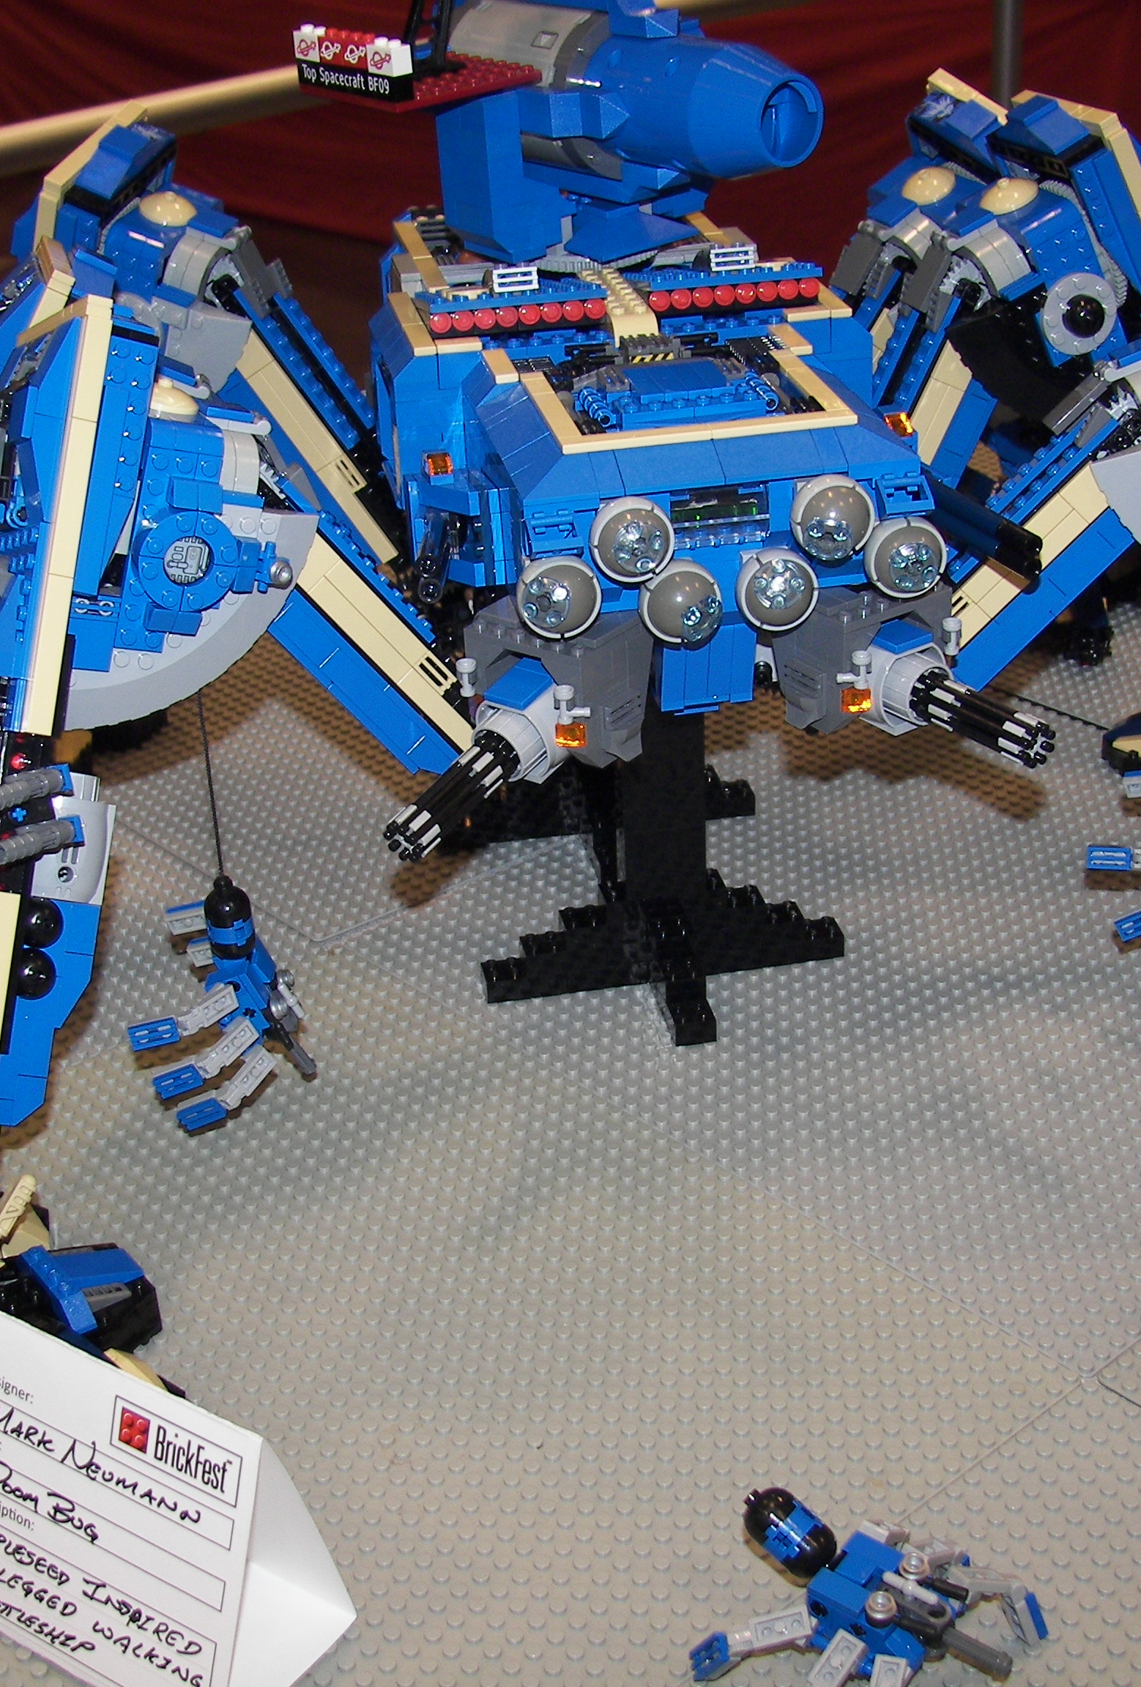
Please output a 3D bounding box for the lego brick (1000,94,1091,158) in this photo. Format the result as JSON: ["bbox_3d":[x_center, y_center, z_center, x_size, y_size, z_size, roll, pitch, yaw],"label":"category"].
[{"bbox_3d":[0.171,-0.263,0.853,0.016,0.013,0.041,-35,32,-1],"label":"lego brick"}]

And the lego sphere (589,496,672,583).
[{"bbox_3d":[0.020,-0.098,0.753,0.027,0.027,0.026,-2,27,1],"label":"lego sphere"}]

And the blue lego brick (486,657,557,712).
[{"bbox_3d":[-0.015,-0.051,0.767,0.016,0.004,0.021,18,48,37],"label":"blue lego brick"}]

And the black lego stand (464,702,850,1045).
[{"bbox_3d":[0.023,-0.054,0.966,0.146,0.176,0.238,-7,28,-8],"label":"black lego stand"}]

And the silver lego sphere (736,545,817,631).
[{"bbox_3d":[0.064,-0.078,0.722,0.025,0.026,0.025,-2,28,1],"label":"silver lego sphere"}]

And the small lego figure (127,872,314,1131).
[{"bbox_3d":[-0.117,0.047,0.813,0.061,0.080,0.077,-2,27,1],"label":"small lego figure"}]

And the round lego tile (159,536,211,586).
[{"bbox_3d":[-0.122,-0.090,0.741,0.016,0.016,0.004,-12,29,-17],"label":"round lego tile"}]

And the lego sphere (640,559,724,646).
[{"bbox_3d":[0.036,-0.079,0.762,0.027,0.027,0.026,-2,27,1],"label":"lego sphere"}]

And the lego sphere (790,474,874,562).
[{"bbox_3d":[0.085,-0.106,0.763,0.027,0.027,0.026,-2,27,1],"label":"lego sphere"}]

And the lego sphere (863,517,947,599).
[{"bbox_3d":[0.111,-0.094,0.773,0.027,0.027,0.026,-6,28,-7],"label":"lego sphere"}]

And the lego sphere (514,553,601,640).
[{"bbox_3d":[-0.004,-0.079,0.756,0.027,0.027,0.026,1,28,8],"label":"lego sphere"}]

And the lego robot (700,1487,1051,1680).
[{"bbox_3d":[0.071,0.203,0.624,0.093,0.033,0.088,19,35,36],"label":"lego robot"}]

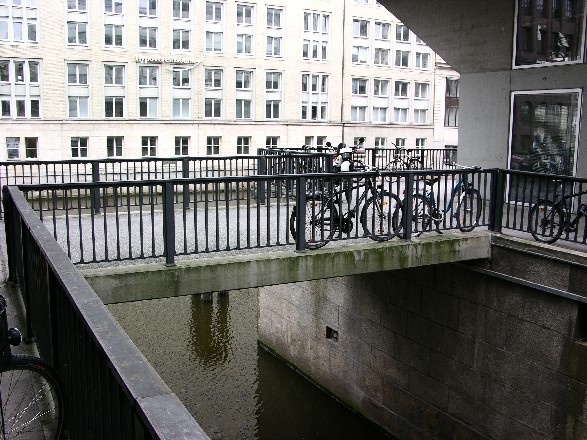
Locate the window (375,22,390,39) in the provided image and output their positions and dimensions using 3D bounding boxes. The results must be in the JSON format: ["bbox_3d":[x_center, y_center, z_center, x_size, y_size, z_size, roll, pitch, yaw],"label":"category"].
[{"bbox_3d":[8.942,-19.114,59.923,1.920,1.760,0.200,-4,10,-27],"label":"window"}]

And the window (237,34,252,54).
[{"bbox_3d":[-4.702,-16.944,57.467,1.760,2.010,0.250,-4,9,-26],"label":"window"}]

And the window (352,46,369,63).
[{"bbox_3d":[6.593,-16.449,59.086,1.920,1.650,0.200,-4,10,-27],"label":"window"}]

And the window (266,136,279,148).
[{"bbox_3d":[-2.082,-7.565,60.257,1.530,1.860,0.250,-4,9,-26],"label":"window"}]

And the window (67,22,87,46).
[{"bbox_3d":[-18.810,-16.255,51.830,1.800,2.100,0.200,-4,10,-28],"label":"window"}]

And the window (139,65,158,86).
[{"bbox_3d":[-12.512,-12.468,51.203,1.660,1.840,0.200,-4,10,-24],"label":"window"}]

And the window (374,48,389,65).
[{"bbox_3d":[8.911,-16.566,60.287,1.880,1.710,0.200,-4,10,-27],"label":"window"}]

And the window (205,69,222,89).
[{"bbox_3d":[-7.574,-13.410,56.517,1.760,1.900,0.250,-4,9,-26],"label":"window"}]

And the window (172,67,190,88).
[{"bbox_3d":[-9.891,-12.585,52.405,1.600,1.850,0.200,-4,10,-24],"label":"window"}]

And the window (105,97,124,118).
[{"bbox_3d":[-16.302,-10.261,54.102,1.800,1.970,0.200,-4,10,-28],"label":"window"}]

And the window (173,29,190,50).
[{"bbox_3d":[-10.274,-16.540,54.650,1.760,2.010,0.250,-4,9,-26],"label":"window"}]

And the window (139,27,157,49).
[{"bbox_3d":[-12.475,-15.594,50.704,1.560,1.820,0.200,-4,10,-24],"label":"window"}]

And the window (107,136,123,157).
[{"bbox_3d":[-16.392,-6.719,54.617,1.530,1.870,0.200,-4,10,-28],"label":"window"}]

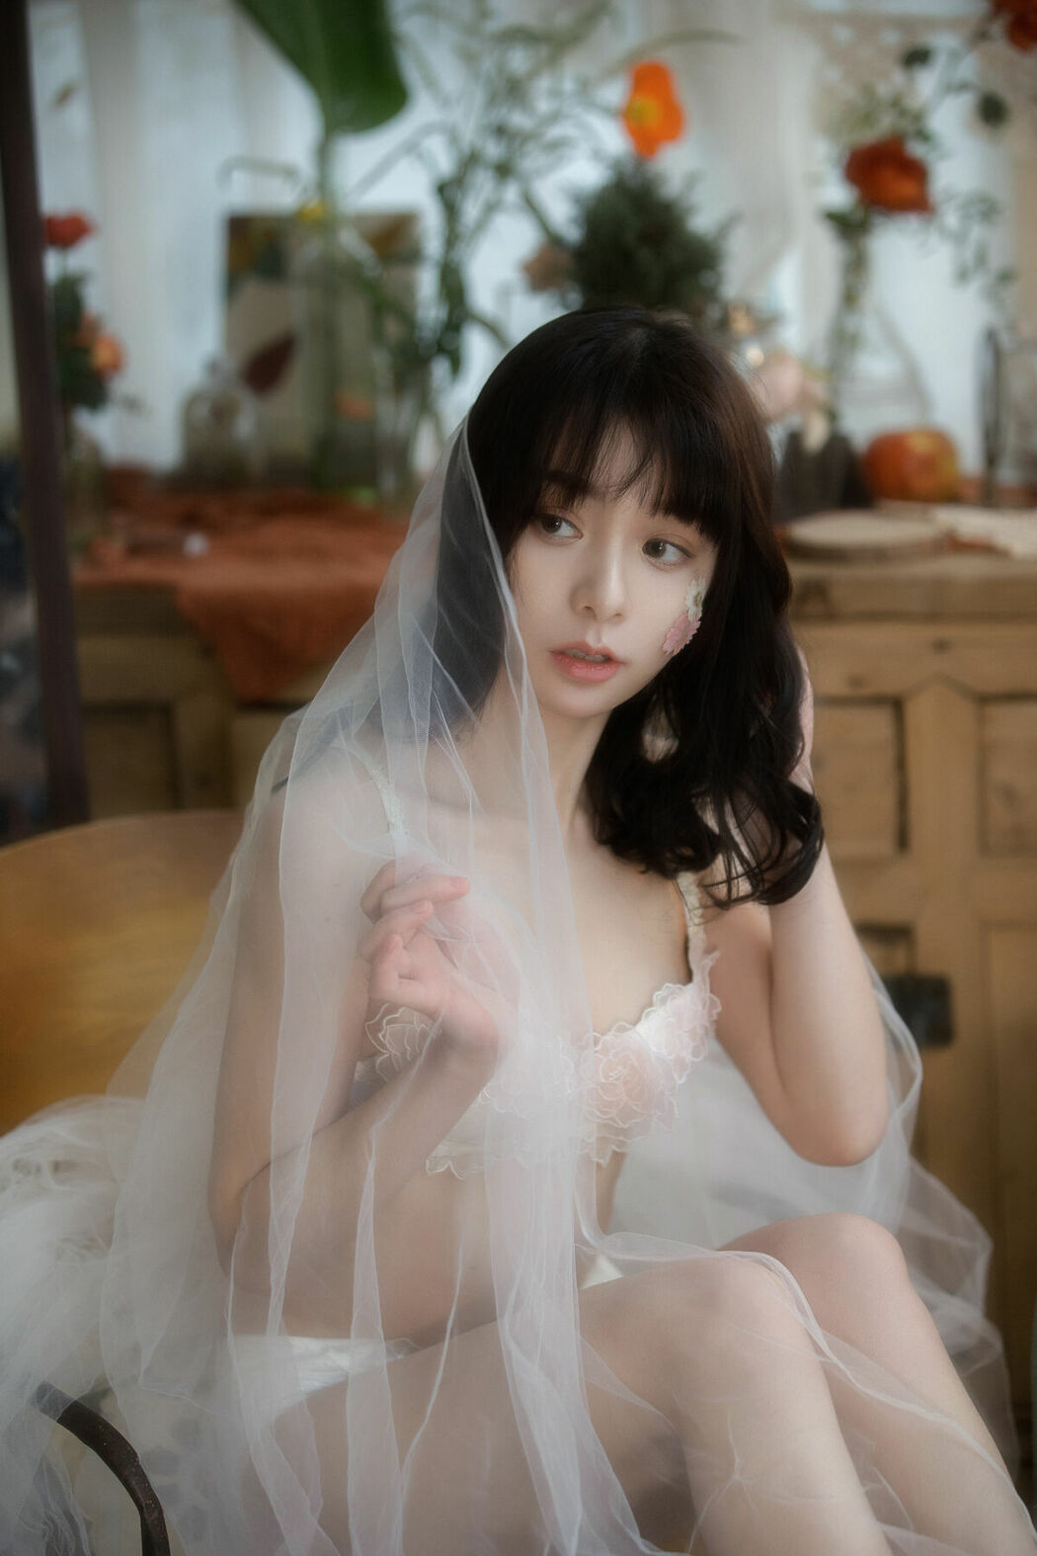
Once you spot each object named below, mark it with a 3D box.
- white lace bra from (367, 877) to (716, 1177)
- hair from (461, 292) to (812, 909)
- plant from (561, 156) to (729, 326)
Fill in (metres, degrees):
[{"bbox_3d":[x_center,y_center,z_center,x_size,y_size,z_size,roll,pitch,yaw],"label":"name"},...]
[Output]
[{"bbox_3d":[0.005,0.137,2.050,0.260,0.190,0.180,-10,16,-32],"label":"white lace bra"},{"bbox_3d":[0.063,-0.104,2.110,0.225,0.335,0.245,2,14,-2],"label":"hair"},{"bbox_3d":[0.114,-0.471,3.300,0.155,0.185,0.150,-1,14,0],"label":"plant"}]

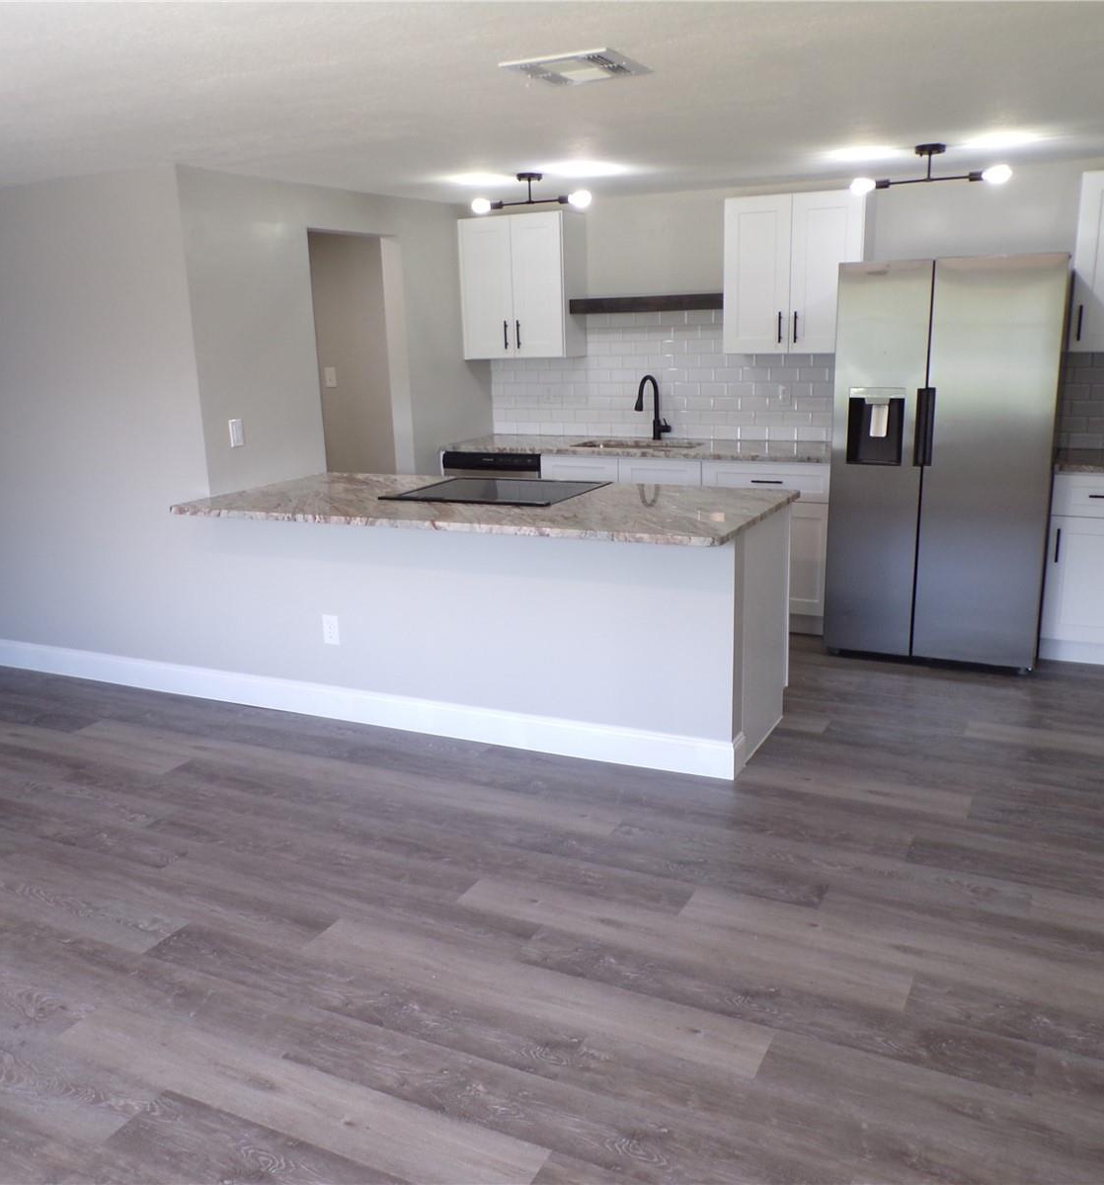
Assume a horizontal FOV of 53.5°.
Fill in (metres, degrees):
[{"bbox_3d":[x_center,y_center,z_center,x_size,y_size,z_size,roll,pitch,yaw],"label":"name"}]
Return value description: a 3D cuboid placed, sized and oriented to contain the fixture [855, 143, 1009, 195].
[{"bbox_3d":[1.586,-1.777,4.605,0.655,0.164,0.120,5,16,25],"label":"fixture"}]

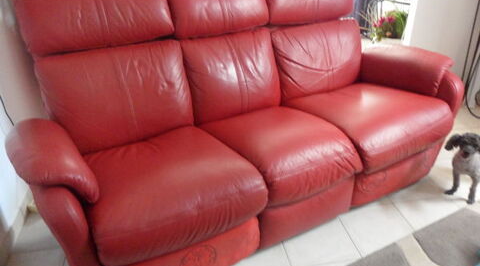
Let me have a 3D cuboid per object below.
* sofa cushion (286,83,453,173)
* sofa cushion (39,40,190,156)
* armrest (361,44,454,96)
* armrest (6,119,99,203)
[{"bbox_3d":[0.638,-0.117,1.988,0.559,0.225,0.713,-15,26,-23],"label":"sofa cushion"},{"bbox_3d":[-0.581,-0.199,1.842,0.631,0.438,0.188,-15,16,-23],"label":"sofa cushion"},{"bbox_3d":[0.920,-0.381,2.105,0.212,0.181,0.575,-15,25,-23],"label":"armrest"},{"bbox_3d":[-0.694,0.062,1.387,0.219,0.181,0.575,-15,25,-23],"label":"armrest"}]

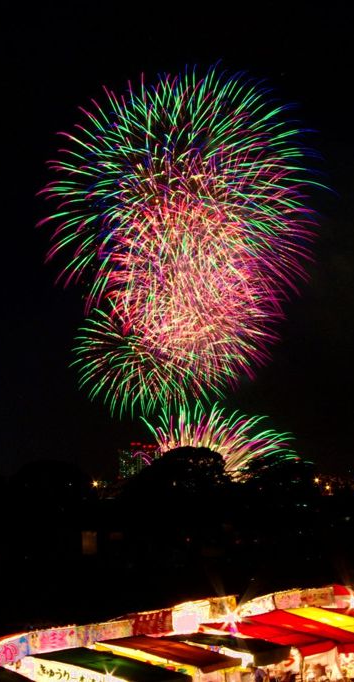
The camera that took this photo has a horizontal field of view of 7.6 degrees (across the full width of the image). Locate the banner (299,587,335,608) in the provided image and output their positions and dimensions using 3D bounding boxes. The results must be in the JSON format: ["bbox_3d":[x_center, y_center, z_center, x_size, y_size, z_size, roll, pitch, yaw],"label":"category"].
[{"bbox_3d":[5.240,9.566,99.678,0.120,0.650,3.800,-1,-3,20],"label":"banner"}]

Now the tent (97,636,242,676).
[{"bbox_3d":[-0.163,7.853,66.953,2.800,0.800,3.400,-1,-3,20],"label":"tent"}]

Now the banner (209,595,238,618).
[{"bbox_3d":[1.563,8.941,89.844,0.120,0.680,3.000,-1,-3,20],"label":"banner"}]

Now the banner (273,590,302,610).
[{"bbox_3d":[3.982,9.351,96.313,0.120,0.650,3.400,-1,-3,20],"label":"banner"}]

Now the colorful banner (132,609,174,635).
[{"bbox_3d":[-0.766,8.791,83.614,0.120,0.680,3.600,-1,-3,20],"label":"colorful banner"}]

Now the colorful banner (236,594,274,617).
[{"bbox_3d":[2.768,9.227,93.067,0.120,0.620,3.600,-1,-3,18],"label":"colorful banner"}]

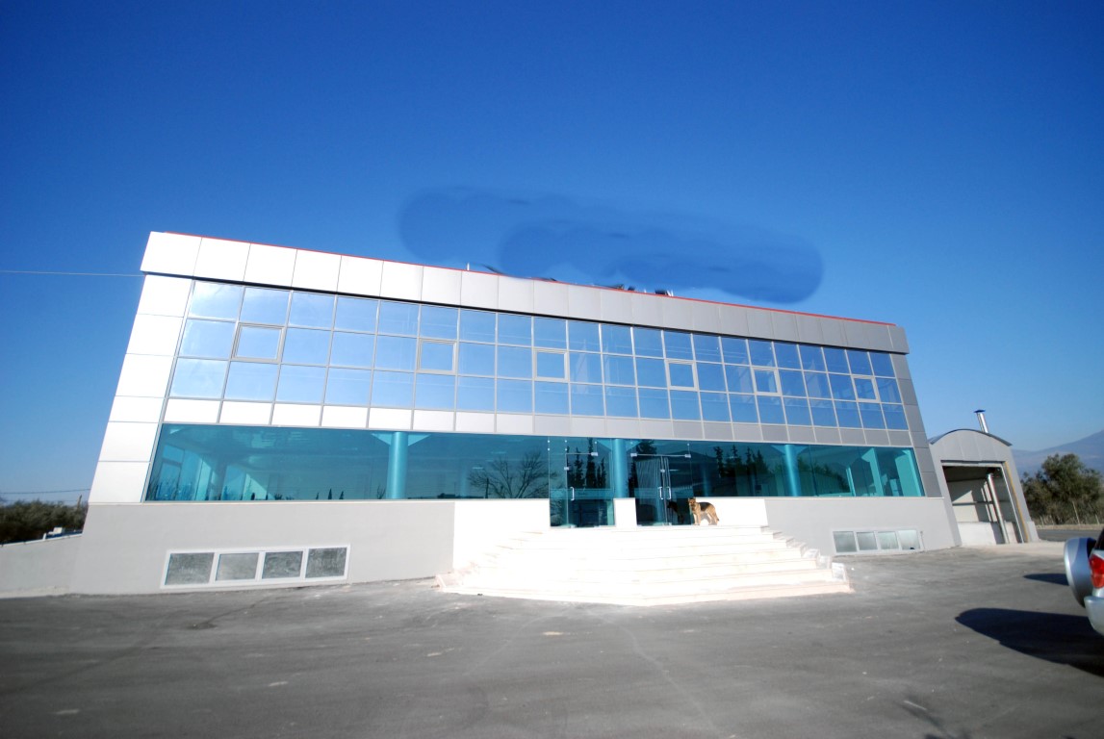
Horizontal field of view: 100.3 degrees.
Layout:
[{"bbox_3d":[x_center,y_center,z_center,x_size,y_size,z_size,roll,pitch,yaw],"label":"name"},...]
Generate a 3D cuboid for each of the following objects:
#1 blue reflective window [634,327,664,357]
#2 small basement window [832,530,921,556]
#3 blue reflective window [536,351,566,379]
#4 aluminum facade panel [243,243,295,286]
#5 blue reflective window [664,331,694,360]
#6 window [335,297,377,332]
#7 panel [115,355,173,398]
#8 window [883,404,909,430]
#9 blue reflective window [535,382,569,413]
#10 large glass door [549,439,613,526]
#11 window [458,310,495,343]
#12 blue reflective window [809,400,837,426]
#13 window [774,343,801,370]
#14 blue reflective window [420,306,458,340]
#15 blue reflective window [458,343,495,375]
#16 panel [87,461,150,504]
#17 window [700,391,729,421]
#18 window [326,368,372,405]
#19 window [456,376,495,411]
[{"bbox_3d":[3.426,-0.940,16.305,1.128,1.038,0.080,4,-18,-16],"label":"blue reflective window"},{"bbox_3d":[11.684,6.140,16.473,4.022,0.809,0.100,4,-18,-16],"label":"small basement window"},{"bbox_3d":[-0.007,-0.135,14.987,1.165,1.071,0.080,4,-18,-16],"label":"blue reflective window"},{"bbox_3d":[-8.063,-2.957,13.262,1.188,1.188,0.100,4,-18,-16],"label":"aluminum facade panel"},{"bbox_3d":[4.431,-0.818,16.070,1.114,1.021,0.060,4,-18,-16],"label":"blue reflective window"},{"bbox_3d":[-5.731,-1.595,13.582,1.142,1.048,0.080,4,-18,-16],"label":"window"},{"bbox_3d":[-10.329,0.171,11.716,1.056,1.100,0.060,4,-18,-16],"label":"panel"},{"bbox_3d":[14.405,2.007,19.360,1.212,1.121,0.080,4,-18,-16],"label":"window"},{"bbox_3d":[0.010,0.914,14.555,1.131,1.033,0.080,4,-18,-16],"label":"blue reflective window"},{"bbox_3d":[0.917,3.423,14.112,2.028,2.688,0.080,4,-18,-16],"label":"large glass door"},{"bbox_3d":[-2.304,-1.346,14.551,1.142,1.048,0.080,4,-18,-16],"label":"window"},{"bbox_3d":[10.294,1.656,17.452,1.142,1.042,0.080,4,-18,-16],"label":"blue reflective window"},{"bbox_3d":[9.184,-0.524,17.961,1.152,1.068,0.100,4,-18,-16],"label":"window"},{"bbox_3d":[-3.483,-1.441,14.363,1.152,1.068,0.100,4,-18,-16],"label":"blue reflective window"},{"bbox_3d":[-2.314,-0.305,14.363,1.116,1.044,0.080,4,-19,-16],"label":"blue reflective window"},{"bbox_3d":[-10.262,2.659,10.935,0.972,0.960,0.060,4,-18,-16],"label":"panel"},{"bbox_3d":[5.768,1.337,16.282,1.128,1.038,0.080,4,-18,-16],"label":"window"},{"bbox_3d":[-5.697,0.495,12.925,1.142,1.042,0.080,4,-18,-16],"label":"window"},{"bbox_3d":[-2.395,0.790,14.612,1.212,1.121,0.080,4,-18,-16],"label":"window"}]

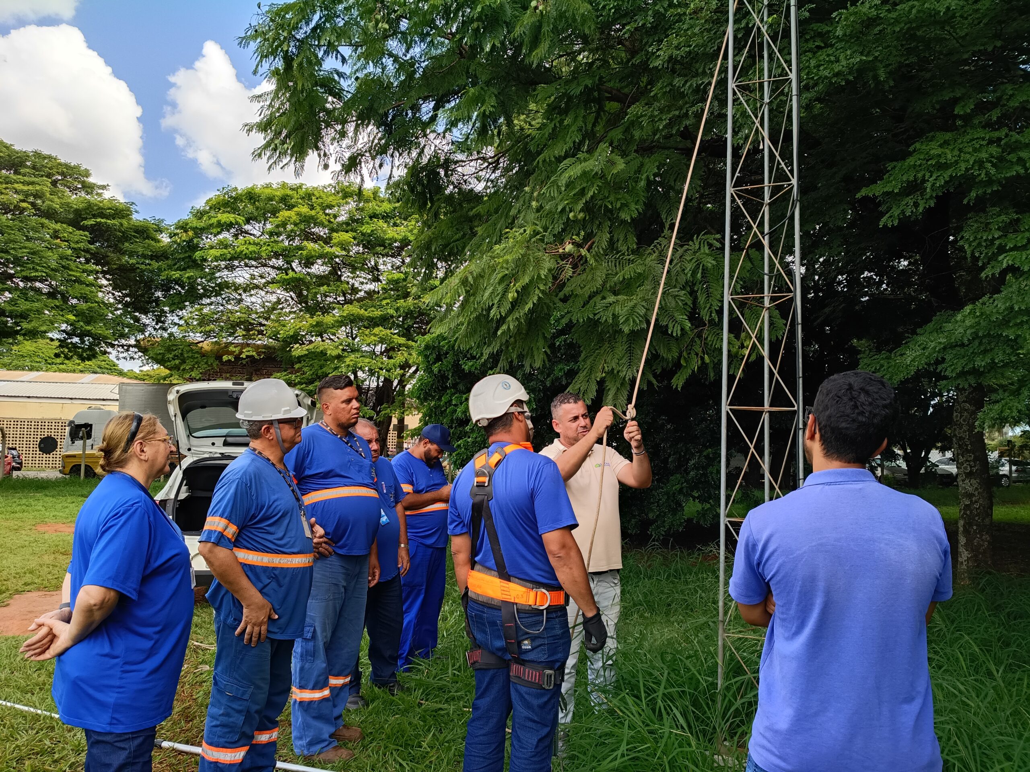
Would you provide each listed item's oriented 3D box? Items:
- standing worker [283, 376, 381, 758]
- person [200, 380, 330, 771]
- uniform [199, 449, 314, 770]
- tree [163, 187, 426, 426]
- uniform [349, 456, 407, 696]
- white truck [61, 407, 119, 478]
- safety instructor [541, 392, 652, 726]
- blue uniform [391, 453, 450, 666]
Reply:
[{"bbox_3d":[-0.864,0.870,3.854,0.420,1.830,0.560,0,-5,20],"label":"standing worker"},{"bbox_3d":[-0.967,0.839,3.094,0.520,1.760,0.560,1,-5,6],"label":"person"},{"bbox_3d":[-0.970,0.954,3.084,0.420,1.430,0.540,1,-5,6],"label":"uniform"},{"bbox_3d":[-7.657,-1.928,28.469,10.500,11.200,10.000,1,-5,0],"label":"tree"},{"bbox_3d":[-0.781,1.102,4.675,0.330,1.390,0.520,-2,-6,38],"label":"uniform"},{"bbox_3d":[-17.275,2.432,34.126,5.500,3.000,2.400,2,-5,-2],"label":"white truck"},{"bbox_3d":[0.423,0.938,4.116,0.640,1.800,0.480,2,-5,-6],"label":"safety instructor"},{"bbox_3d":[-0.591,1.140,5.137,0.360,1.400,0.500,-2,-6,32],"label":"blue uniform"}]

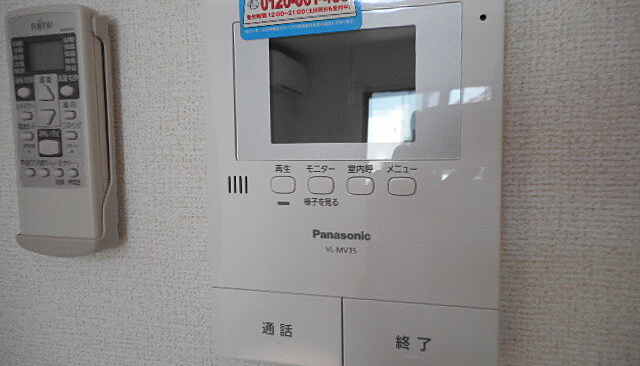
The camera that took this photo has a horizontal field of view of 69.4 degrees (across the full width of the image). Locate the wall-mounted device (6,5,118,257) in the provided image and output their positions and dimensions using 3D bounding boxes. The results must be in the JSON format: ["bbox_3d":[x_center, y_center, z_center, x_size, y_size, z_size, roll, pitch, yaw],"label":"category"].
[{"bbox_3d":[-0.148,-0.028,0.268,0.054,0.137,0.024,1,6,15],"label":"wall-mounted device"}]

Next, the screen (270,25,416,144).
[{"bbox_3d":[0.009,-0.043,0.209,0.067,0.049,0.005,1,6,15],"label":"screen"}]

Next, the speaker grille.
[{"bbox_3d":[-0.040,0.001,0.226,0.011,0.008,0.003,1,6,15],"label":"speaker grille"}]

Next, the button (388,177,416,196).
[{"bbox_3d":[0.037,0.002,0.205,0.012,0.008,0.004,1,6,15],"label":"button"}]

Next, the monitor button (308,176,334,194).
[{"bbox_3d":[0.001,0.001,0.215,0.012,0.009,0.004,1,6,15],"label":"monitor button"}]

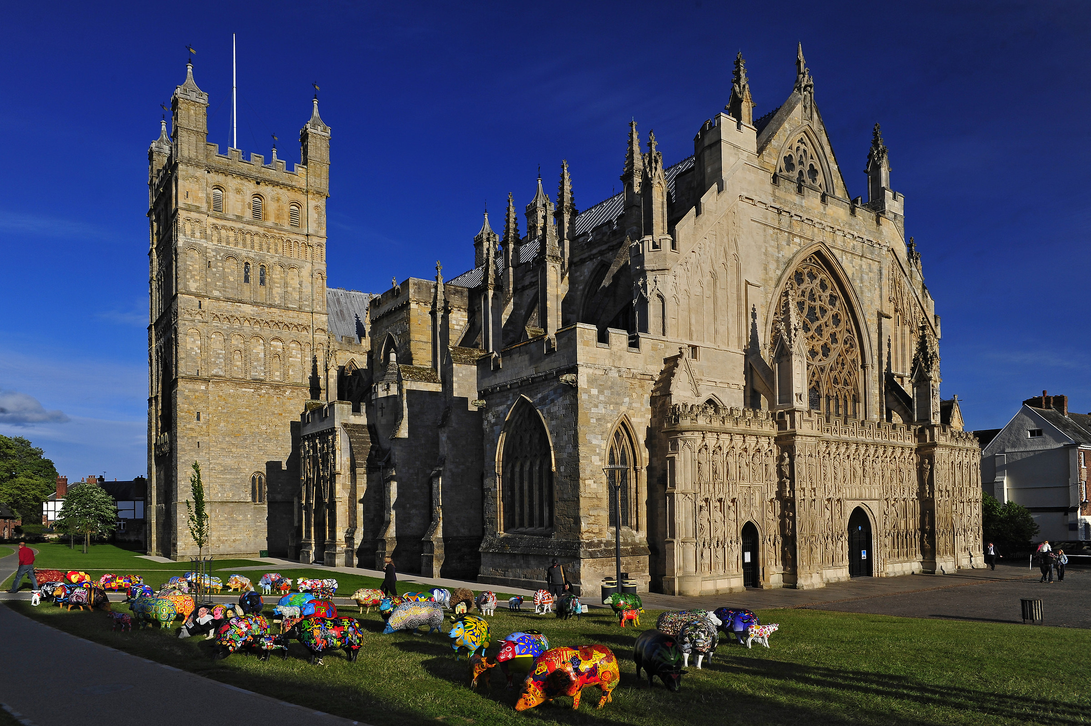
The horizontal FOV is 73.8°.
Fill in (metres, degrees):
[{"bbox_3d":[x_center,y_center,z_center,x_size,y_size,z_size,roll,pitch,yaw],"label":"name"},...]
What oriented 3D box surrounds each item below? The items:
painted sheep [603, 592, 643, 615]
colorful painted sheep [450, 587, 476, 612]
[{"bbox_3d":[2.060,6.405,19.300,1.040,0.650,0.460,1,-7,-6],"label":"painted sheep"},{"bbox_3d":[-2.480,7.146,21.800,0.580,0.800,1.100,0,-9,-3],"label":"colorful painted sheep"}]

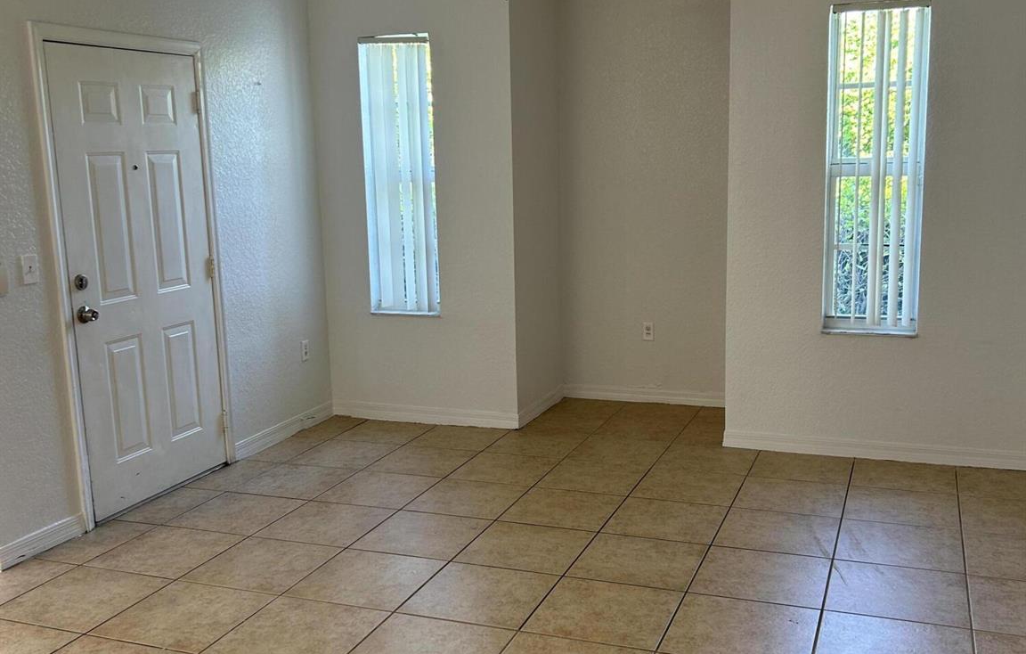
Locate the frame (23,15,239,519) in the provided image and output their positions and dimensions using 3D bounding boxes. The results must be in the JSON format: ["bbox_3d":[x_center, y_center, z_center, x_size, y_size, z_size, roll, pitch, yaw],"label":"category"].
[{"bbox_3d":[-1.708,-0.252,4.686,0.120,2.100,1.049,2,10,21],"label":"frame"}]

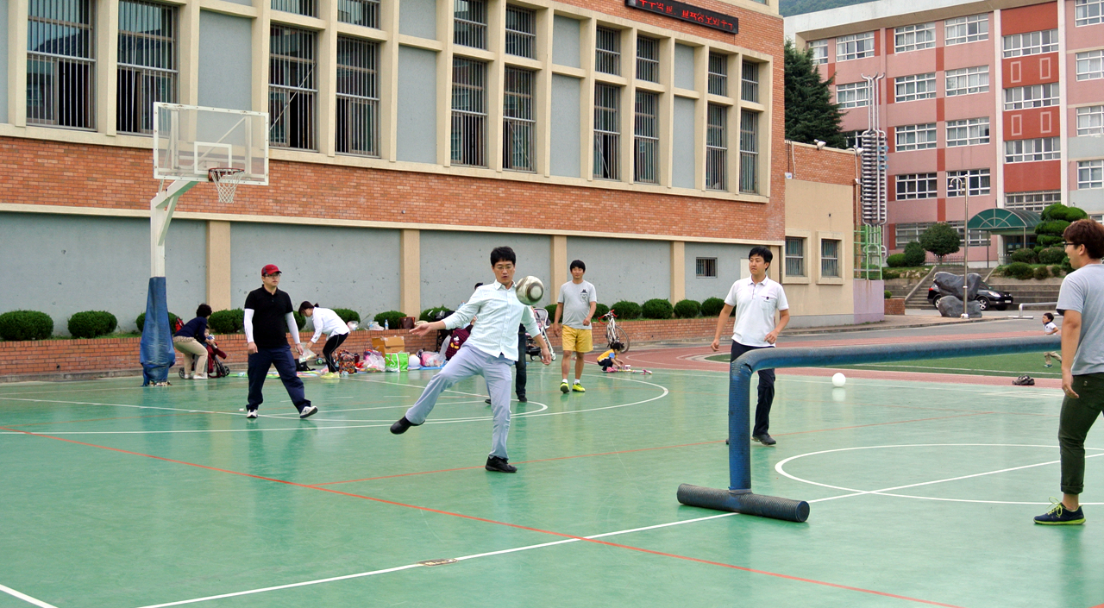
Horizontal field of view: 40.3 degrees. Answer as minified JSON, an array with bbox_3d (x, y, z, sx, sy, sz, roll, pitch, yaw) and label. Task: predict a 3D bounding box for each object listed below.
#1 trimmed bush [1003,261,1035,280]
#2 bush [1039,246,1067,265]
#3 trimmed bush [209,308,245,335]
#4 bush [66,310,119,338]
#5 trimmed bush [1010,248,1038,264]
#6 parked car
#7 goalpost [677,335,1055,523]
[{"bbox_3d":[26.721,-1.898,86.000,1.850,1.050,1.650,0,1,0],"label":"trimmed bush"},{"bbox_3d":[30.283,-2.921,91.000,1.600,1.000,1.500,0,1,0],"label":"bush"},{"bbox_3d":[-6.092,0.324,28.300,0.800,0.500,0.840,0,0,0],"label":"trimmed bush"},{"bbox_3d":[-7.708,0.347,25.249,0.840,0.460,0.840,1,1,37],"label":"bush"},{"bbox_3d":[30.389,-3.114,97.000,1.650,1.120,1.750,0,1,-41],"label":"trimmed bush"},{"bbox_3d":[25.301,-0.522,91.000,1.940,1.750,4.800,0,1,-43],"label":"parked car"},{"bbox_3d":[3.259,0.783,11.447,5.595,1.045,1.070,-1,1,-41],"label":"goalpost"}]

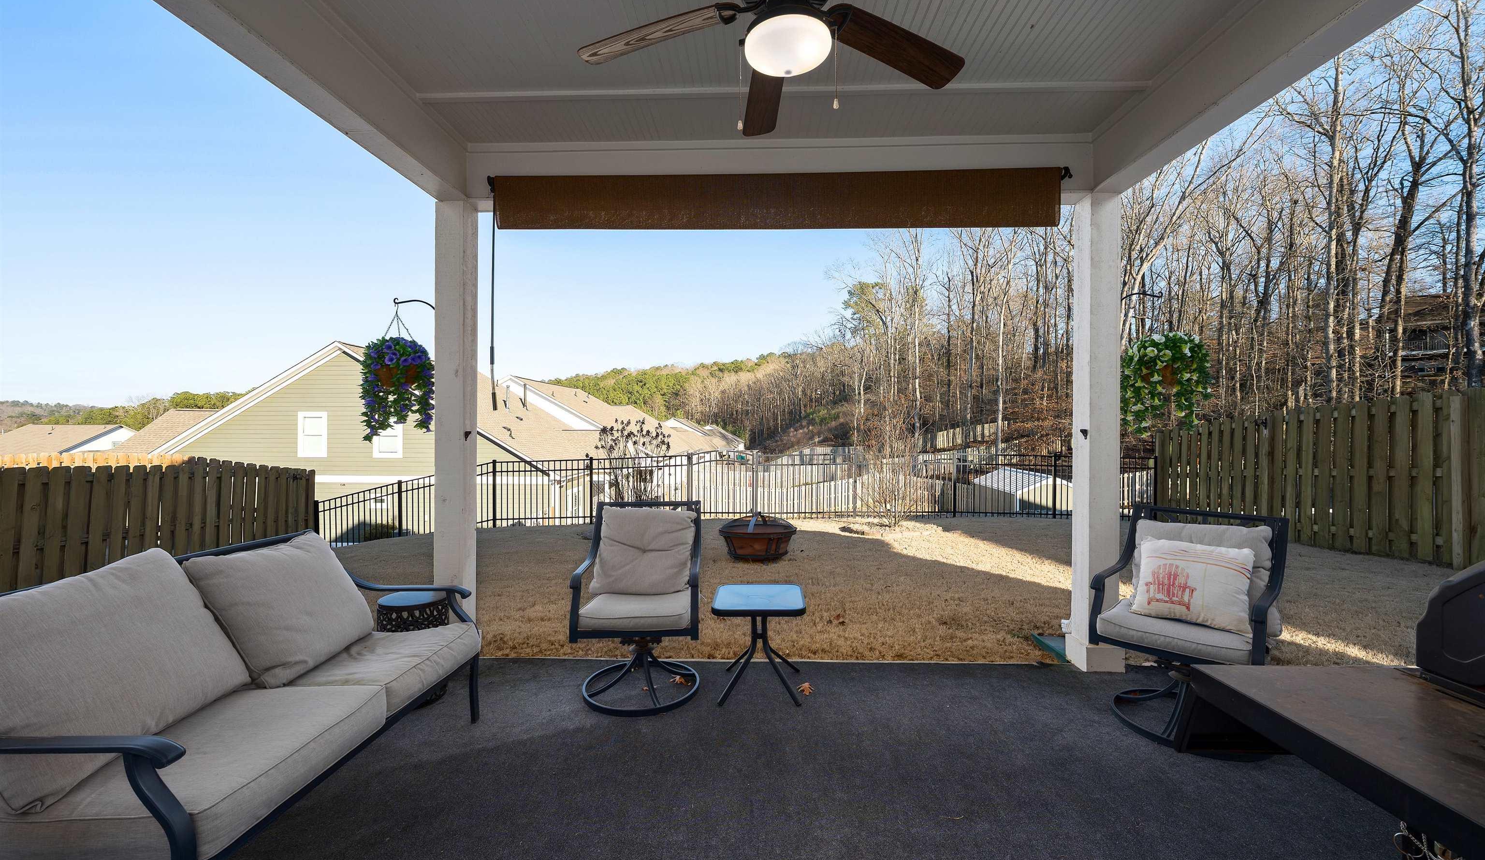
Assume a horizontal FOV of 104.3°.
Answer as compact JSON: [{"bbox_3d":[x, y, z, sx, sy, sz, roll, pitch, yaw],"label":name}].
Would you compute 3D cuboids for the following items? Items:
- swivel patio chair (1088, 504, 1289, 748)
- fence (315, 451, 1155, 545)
[{"bbox_3d":[1.971,0.845,2.551,0.596,0.904,0.593,0,0,-40],"label":"swivel patio chair"},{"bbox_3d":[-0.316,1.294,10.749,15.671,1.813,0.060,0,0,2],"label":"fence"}]

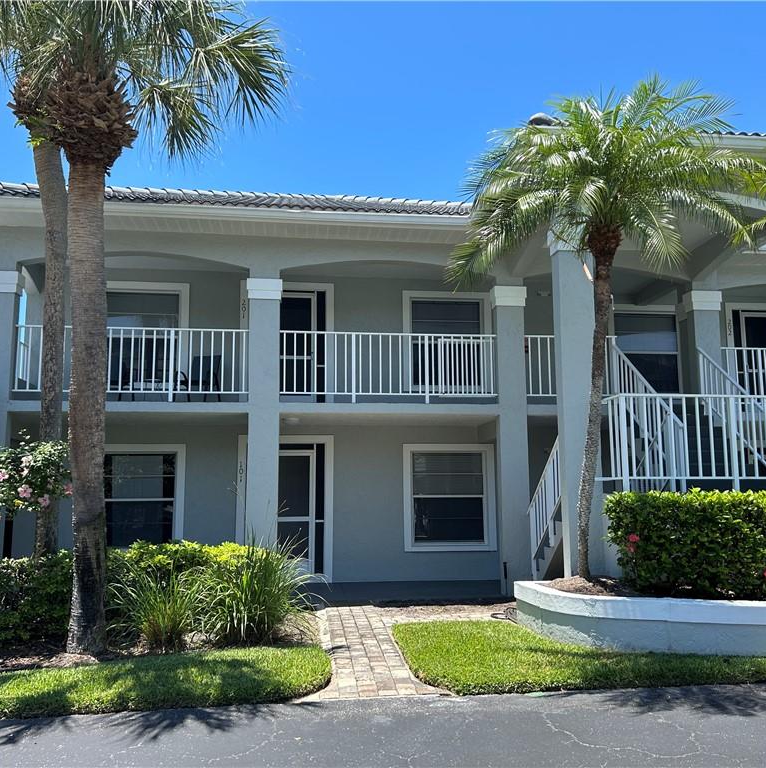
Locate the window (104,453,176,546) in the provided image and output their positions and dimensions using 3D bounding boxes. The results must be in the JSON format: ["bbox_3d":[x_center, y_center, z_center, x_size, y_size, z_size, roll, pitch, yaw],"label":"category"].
[{"bbox_3d":[-3.968,1.858,12.411,1.267,1.553,0.120,1,-8,-6],"label":"window"}]

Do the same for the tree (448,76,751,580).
[{"bbox_3d":[2.449,-0.651,8.400,3.200,5.450,2.950,1,-8,-6],"label":"tree"}]

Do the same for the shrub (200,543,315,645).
[{"bbox_3d":[-1.314,2.215,8.086,1.250,1.020,1.150,1,-8,-6],"label":"shrub"}]

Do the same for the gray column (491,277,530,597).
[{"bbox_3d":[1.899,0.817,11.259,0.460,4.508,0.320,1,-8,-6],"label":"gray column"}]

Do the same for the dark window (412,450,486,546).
[{"bbox_3d":[1.104,1.900,12.920,1.267,1.553,0.120,1,-8,-6],"label":"dark window"}]

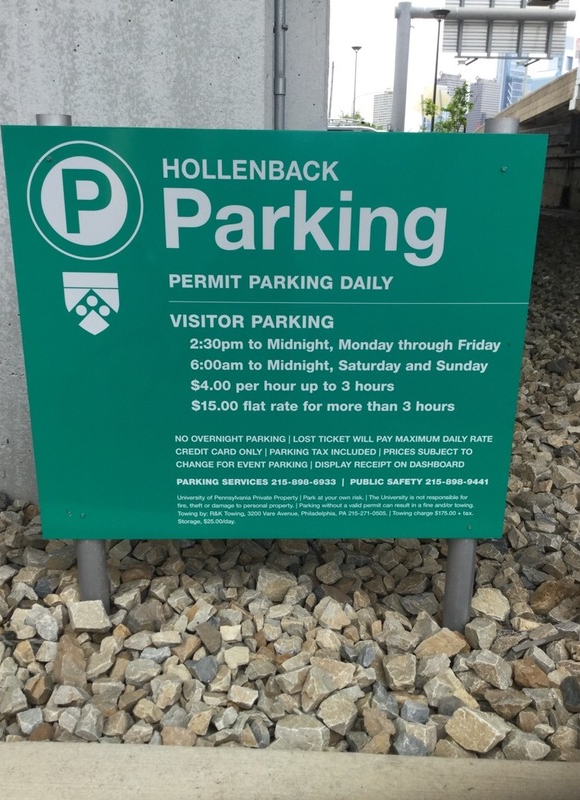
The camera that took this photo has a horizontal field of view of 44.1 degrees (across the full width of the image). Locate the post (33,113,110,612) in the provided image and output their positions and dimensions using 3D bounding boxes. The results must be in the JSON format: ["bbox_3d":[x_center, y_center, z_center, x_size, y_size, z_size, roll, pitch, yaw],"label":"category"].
[{"bbox_3d":[-0.525,-0.036,1.783,0.073,1.255,0.073,0,17,-1],"label":"post"}]

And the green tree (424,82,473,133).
[{"bbox_3d":[4.371,-6.978,20.409,1.800,3.804,1.700,4,18,11],"label":"green tree"}]

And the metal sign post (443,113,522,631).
[{"bbox_3d":[0.472,-0.007,1.818,0.073,1.319,0.073,0,17,-2],"label":"metal sign post"}]

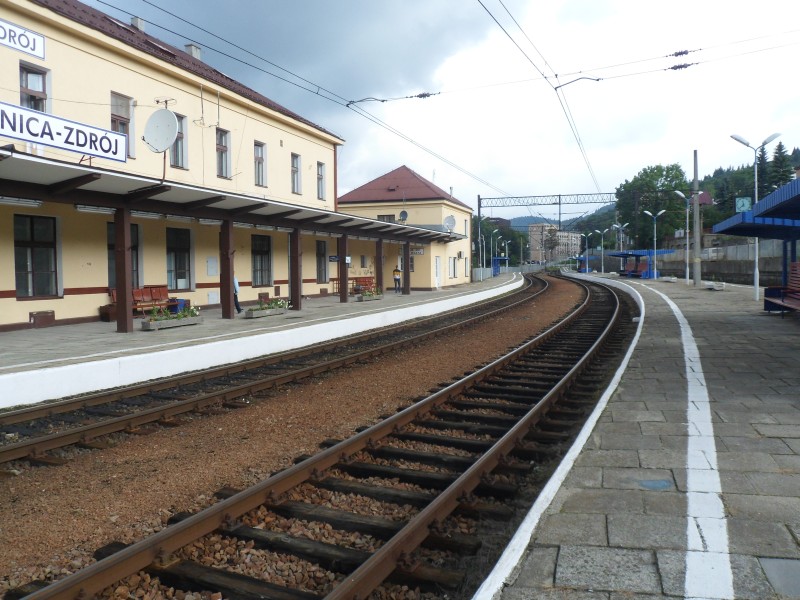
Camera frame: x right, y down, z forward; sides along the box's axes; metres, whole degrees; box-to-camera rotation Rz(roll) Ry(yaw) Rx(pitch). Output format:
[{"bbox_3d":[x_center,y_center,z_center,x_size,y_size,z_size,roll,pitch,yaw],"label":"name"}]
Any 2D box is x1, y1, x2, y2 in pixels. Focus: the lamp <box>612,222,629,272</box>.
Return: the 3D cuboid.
[{"bbox_3d":[29.136,-6.618,81.933,2.200,6.950,0.320,0,3,10],"label":"lamp"}]

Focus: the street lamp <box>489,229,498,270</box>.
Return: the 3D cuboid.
[{"bbox_3d":[13.712,-6.654,90.069,1.150,6.950,0.320,0,3,11],"label":"street lamp"}]

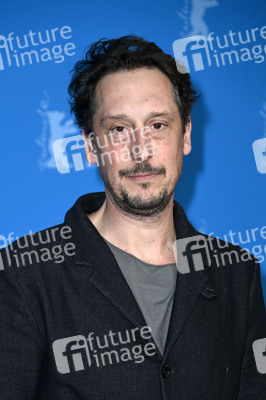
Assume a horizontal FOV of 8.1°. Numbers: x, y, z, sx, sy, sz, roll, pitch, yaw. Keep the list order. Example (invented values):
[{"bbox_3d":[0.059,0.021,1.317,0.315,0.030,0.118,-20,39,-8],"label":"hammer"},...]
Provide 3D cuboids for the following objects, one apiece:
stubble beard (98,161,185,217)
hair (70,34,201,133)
[{"bbox_3d":[0.013,-0.017,2.970,0.126,0.089,0.090,-4,0,-2],"label":"stubble beard"},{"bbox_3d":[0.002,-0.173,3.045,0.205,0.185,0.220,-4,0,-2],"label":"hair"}]

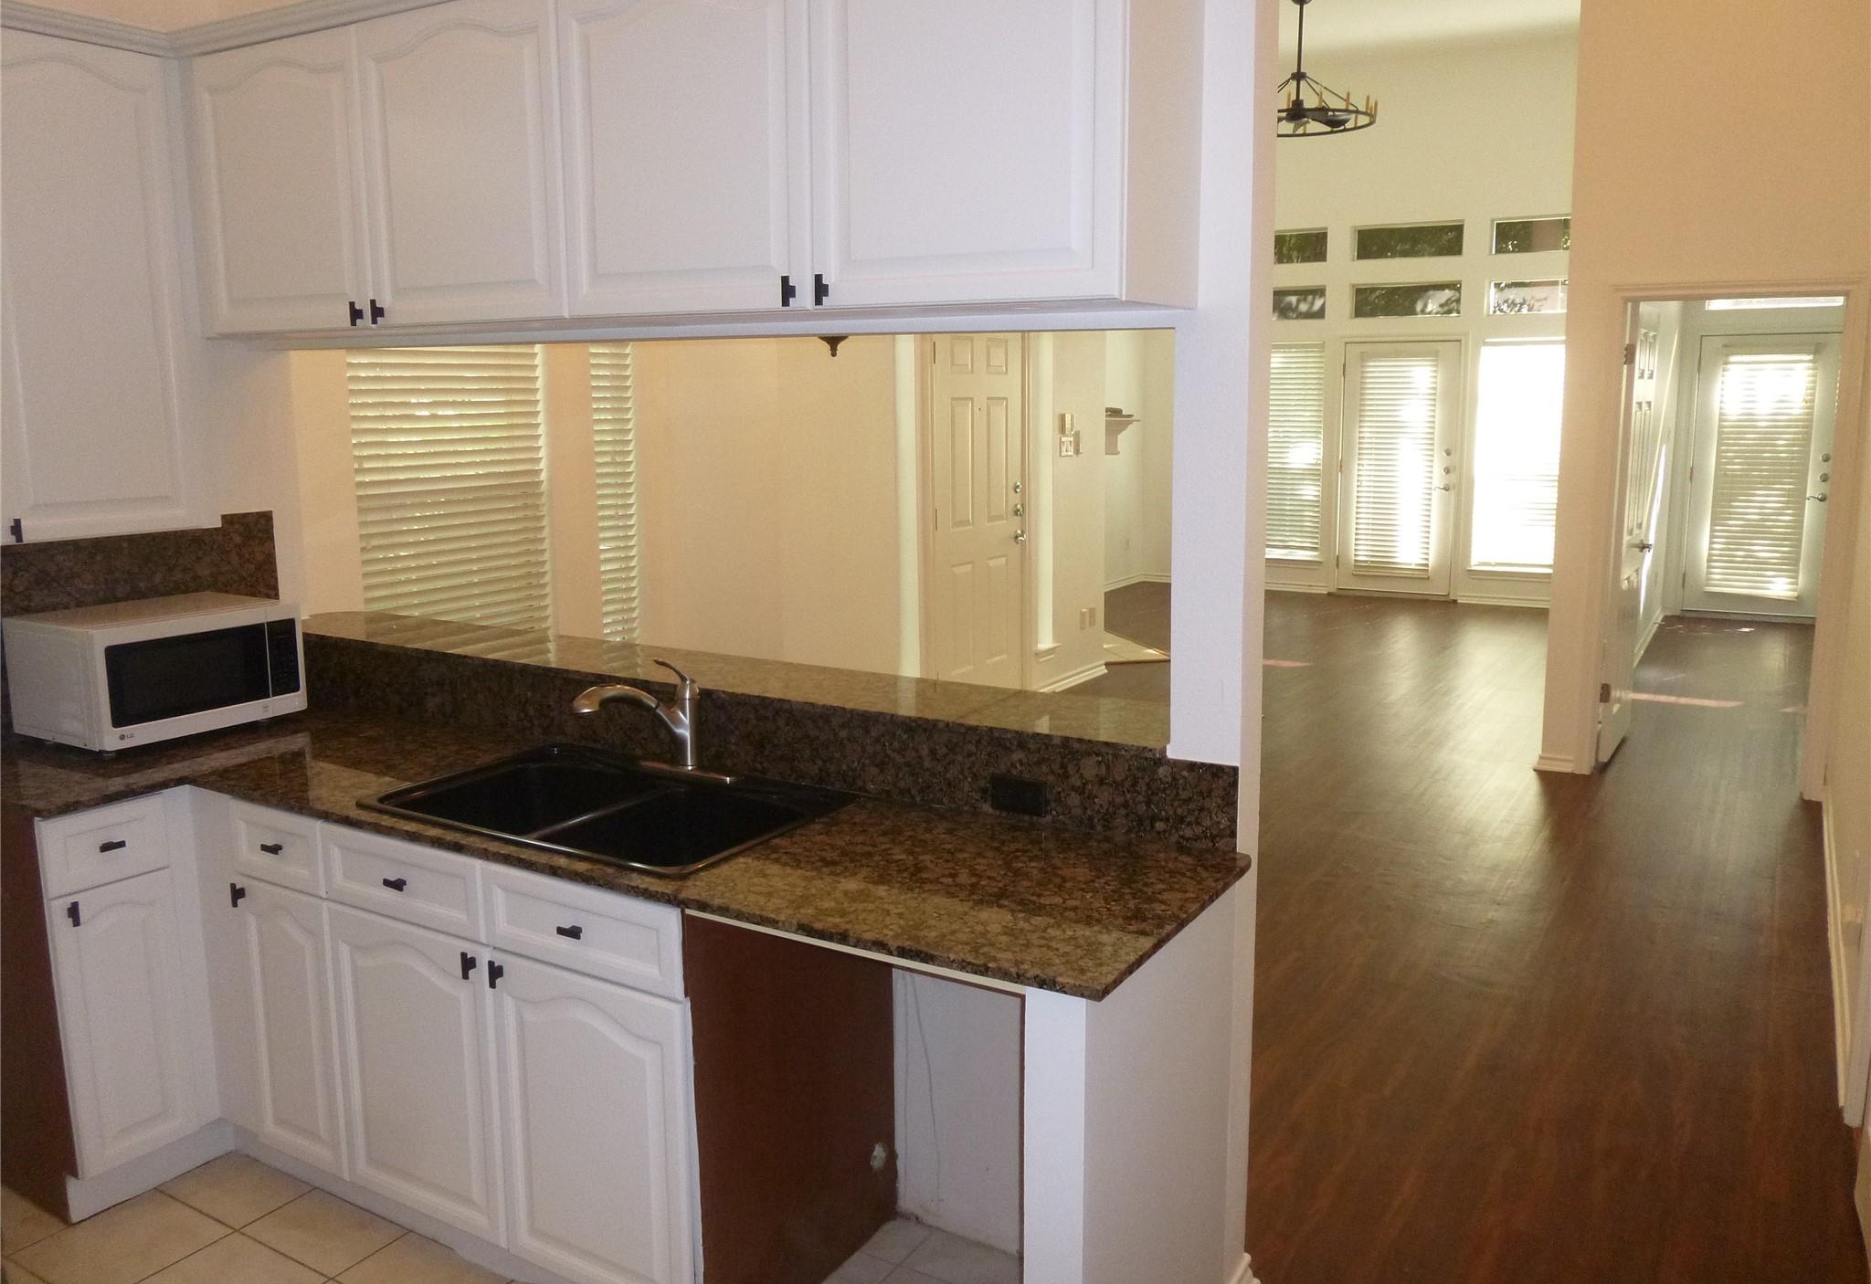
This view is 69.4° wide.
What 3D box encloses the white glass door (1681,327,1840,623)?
[{"bbox_3d":[6.052,-1.208,9.876,0.920,2.050,0.050,5,12,31],"label":"white glass door"}]

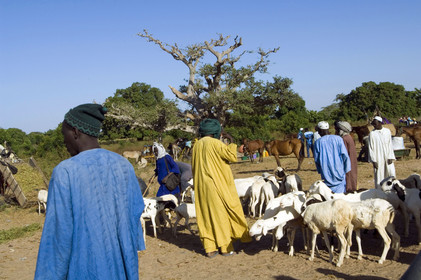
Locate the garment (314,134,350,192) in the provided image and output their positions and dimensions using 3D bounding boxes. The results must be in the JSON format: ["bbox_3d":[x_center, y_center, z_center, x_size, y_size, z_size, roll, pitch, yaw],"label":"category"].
[{"bbox_3d":[2.227,0.475,8.302,0.660,1.180,0.420,-5,0,14],"label":"garment"}]

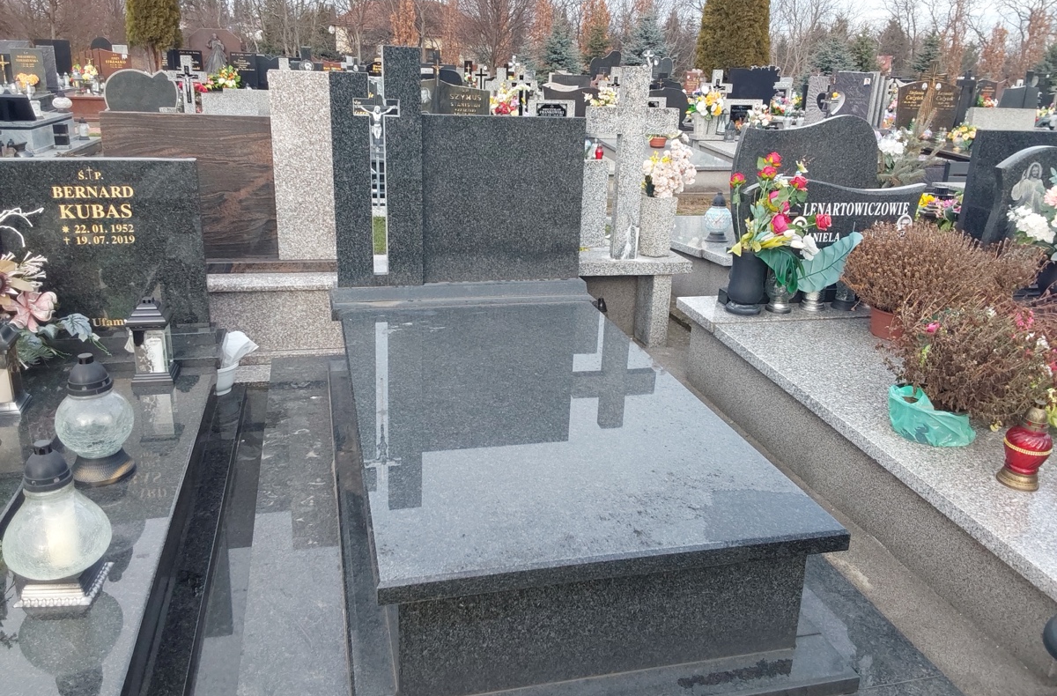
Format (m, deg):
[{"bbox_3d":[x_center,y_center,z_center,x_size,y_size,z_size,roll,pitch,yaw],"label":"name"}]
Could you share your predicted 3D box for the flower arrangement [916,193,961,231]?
[{"bbox_3d":[2.822,-0.933,5.900,0.290,0.300,0.280,-3,20,-13],"label":"flower arrangement"}]

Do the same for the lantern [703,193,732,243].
[{"bbox_3d":[1.147,-0.809,5.241,0.168,0.288,0.168,-3,18,-14],"label":"lantern"}]

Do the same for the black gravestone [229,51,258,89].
[{"bbox_3d":[-5.753,-5.567,17.374,0.510,0.820,0.090,-1,19,-9],"label":"black gravestone"}]

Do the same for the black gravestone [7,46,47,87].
[{"bbox_3d":[-8.494,-4.729,14.509,0.660,0.780,0.200,-3,18,-14],"label":"black gravestone"}]

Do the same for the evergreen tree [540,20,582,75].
[{"bbox_3d":[1.236,-11.476,32.986,1.700,2.250,1.700,2,20,-1],"label":"evergreen tree"}]

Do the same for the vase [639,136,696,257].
[{"bbox_3d":[0.699,-0.774,4.367,0.286,0.601,0.258,-3,20,-13],"label":"vase"}]

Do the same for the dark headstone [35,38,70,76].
[{"bbox_3d":[-9.770,-5.888,17.686,0.750,0.920,0.100,-3,18,-14],"label":"dark headstone"}]

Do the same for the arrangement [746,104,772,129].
[{"bbox_3d":[2.775,-2.785,10.300,0.315,0.308,0.280,-3,20,-13],"label":"arrangement"}]

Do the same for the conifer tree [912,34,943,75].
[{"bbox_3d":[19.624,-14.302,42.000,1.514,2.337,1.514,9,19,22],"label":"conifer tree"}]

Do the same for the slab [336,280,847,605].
[{"bbox_3d":[-0.016,0.141,2.607,1.020,0.051,1.877,-3,20,-14],"label":"slab"}]

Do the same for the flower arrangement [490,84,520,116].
[{"bbox_3d":[-0.261,-2.678,9.518,0.360,0.480,0.320,-3,18,-14],"label":"flower arrangement"}]

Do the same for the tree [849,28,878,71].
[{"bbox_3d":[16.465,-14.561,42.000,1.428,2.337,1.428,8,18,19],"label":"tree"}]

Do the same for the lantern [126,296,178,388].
[{"bbox_3d":[-1.278,-0.035,2.906,0.137,0.296,0.137,-3,18,-15],"label":"lantern"}]

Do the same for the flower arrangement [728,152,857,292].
[{"bbox_3d":[1.280,-0.602,4.150,0.642,0.677,0.420,-3,20,-13],"label":"flower arrangement"}]

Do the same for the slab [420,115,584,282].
[{"bbox_3d":[-0.110,-0.614,3.555,0.674,0.679,0.080,-3,18,-14],"label":"slab"}]

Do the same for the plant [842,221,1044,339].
[{"bbox_3d":[1.714,-0.291,3.550,0.740,0.440,0.620,10,19,25],"label":"plant"}]

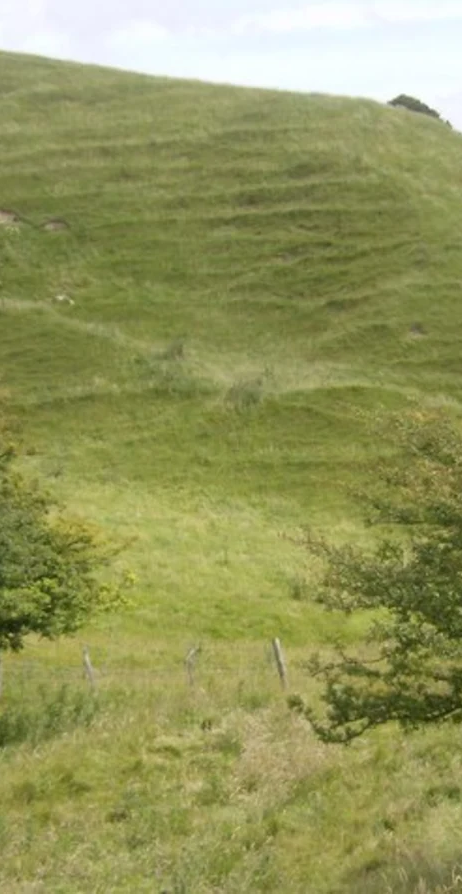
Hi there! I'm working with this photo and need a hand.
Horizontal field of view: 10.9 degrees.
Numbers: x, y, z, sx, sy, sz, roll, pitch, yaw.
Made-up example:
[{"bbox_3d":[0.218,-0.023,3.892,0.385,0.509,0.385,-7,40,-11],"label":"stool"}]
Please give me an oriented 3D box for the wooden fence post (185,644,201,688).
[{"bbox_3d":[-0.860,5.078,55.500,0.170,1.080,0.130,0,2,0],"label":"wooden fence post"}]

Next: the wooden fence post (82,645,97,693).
[{"bbox_3d":[-3.199,5.055,55.000,0.120,1.130,0.120,-12,2,0],"label":"wooden fence post"}]

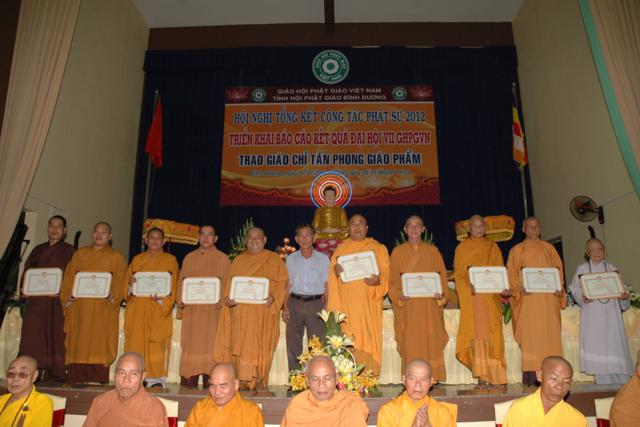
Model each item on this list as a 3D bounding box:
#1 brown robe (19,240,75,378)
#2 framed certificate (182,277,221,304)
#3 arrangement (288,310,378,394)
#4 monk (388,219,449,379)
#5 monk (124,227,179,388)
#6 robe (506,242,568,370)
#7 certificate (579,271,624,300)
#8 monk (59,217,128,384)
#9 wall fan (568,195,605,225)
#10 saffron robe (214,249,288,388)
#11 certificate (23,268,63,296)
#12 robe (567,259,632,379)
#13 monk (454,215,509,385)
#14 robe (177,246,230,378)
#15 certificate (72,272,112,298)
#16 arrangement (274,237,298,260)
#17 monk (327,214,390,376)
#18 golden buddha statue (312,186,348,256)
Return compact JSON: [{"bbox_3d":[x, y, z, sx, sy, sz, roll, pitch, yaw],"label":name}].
[{"bbox_3d":[-2.779,0.956,4.953,0.490,1.413,0.420,2,-13,-8],"label":"brown robe"},{"bbox_3d":[-1.179,0.766,4.775,0.378,0.270,0.025,1,-12,-5],"label":"framed certificate"},{"bbox_3d":[0.122,1.252,4.334,0.800,0.702,0.550,0,-12,0],"label":"arrangement"},{"bbox_3d":[1.028,0.865,5.009,0.599,1.717,0.430,0,-12,0],"label":"monk"},{"bbox_3d":[-1.684,0.909,4.826,0.502,1.574,0.420,2,-12,-8],"label":"monk"},{"bbox_3d":[2.230,0.918,4.957,0.557,1.324,0.420,0,-12,0],"label":"robe"},{"bbox_3d":[2.841,0.724,4.825,0.395,0.275,0.025,-8,-14,14],"label":"certificate"},{"bbox_3d":[-2.335,0.900,4.971,0.630,1.655,0.450,2,-12,-8],"label":"monk"},{"bbox_3d":[4.280,-0.056,7.725,0.360,0.440,0.430,8,-14,-34],"label":"wall fan"},{"bbox_3d":[-0.667,1.000,4.674,0.688,1.316,0.450,0,-12,0],"label":"saffron robe"},{"bbox_3d":[-2.838,0.706,4.910,0.390,0.275,0.020,1,-12,-3],"label":"certificate"},{"bbox_3d":[2.815,1.039,4.851,0.510,1.151,0.420,-2,-13,8],"label":"robe"},{"bbox_3d":[1.690,0.864,5.040,0.537,1.738,0.430,1,-12,-3],"label":"monk"},{"bbox_3d":[-1.143,0.957,4.766,0.510,1.269,0.420,1,-12,-3],"label":"robe"},{"bbox_3d":[-2.229,0.707,4.718,0.365,0.255,0.020,1,-12,-6],"label":"certificate"},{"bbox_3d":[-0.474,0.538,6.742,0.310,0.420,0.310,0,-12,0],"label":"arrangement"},{"bbox_3d":[0.396,0.857,4.950,0.630,1.730,0.420,0,-12,0],"label":"monk"},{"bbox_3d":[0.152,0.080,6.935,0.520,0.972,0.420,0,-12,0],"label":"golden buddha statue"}]

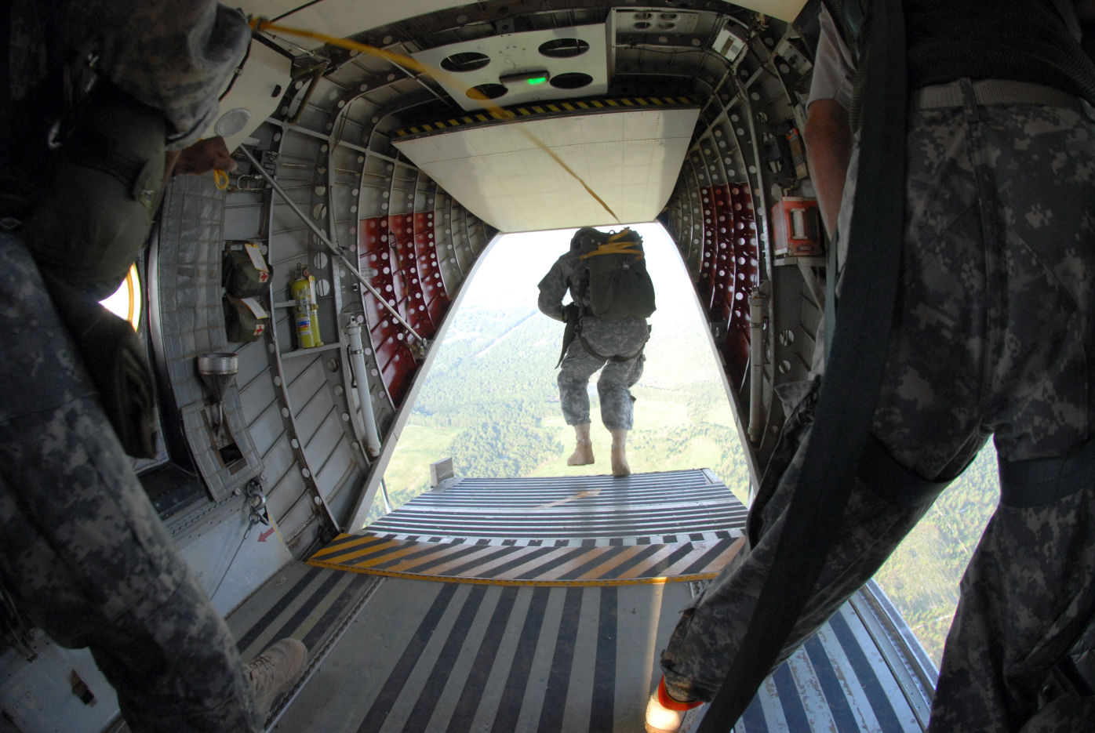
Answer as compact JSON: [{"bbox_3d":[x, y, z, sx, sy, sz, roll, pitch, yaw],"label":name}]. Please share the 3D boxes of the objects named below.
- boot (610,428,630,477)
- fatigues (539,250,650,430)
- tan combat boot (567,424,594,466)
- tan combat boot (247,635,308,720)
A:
[{"bbox_3d":[0.454,0.537,2.870,0.110,0.270,0.290,-4,0,-4],"label":"boot"},{"bbox_3d":[0.296,-0.160,2.850,0.580,1.070,0.450,-7,4,-17],"label":"fatigues"},{"bbox_3d":[0.209,0.500,2.900,0.110,0.260,0.290,-10,-5,-27],"label":"tan combat boot"},{"bbox_3d":[-0.750,0.756,1.150,0.115,0.250,0.300,0,12,18],"label":"tan combat boot"}]

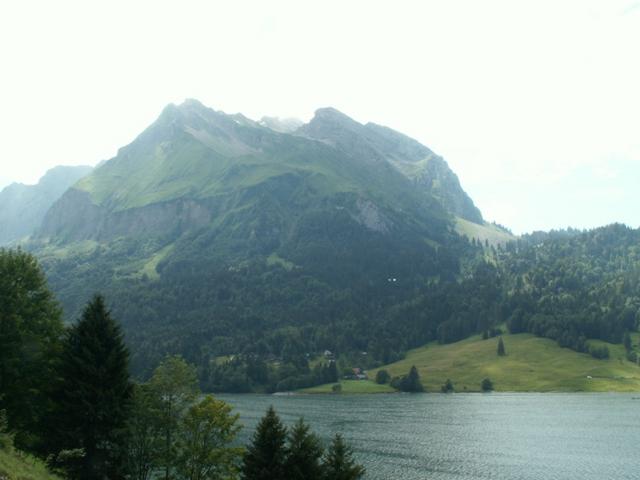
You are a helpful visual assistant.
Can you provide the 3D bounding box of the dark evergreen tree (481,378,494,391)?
[{"bbox_3d":[144.188,124.671,620.000,10.000,11.300,10.000,0,-10,0],"label":"dark evergreen tree"}]

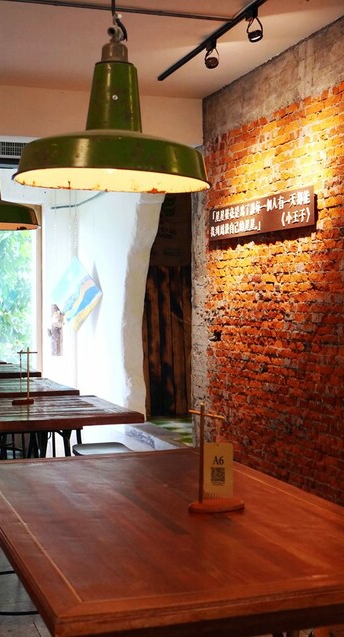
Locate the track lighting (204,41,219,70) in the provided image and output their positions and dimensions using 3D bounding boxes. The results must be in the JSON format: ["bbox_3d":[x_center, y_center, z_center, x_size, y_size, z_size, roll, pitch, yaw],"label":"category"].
[{"bbox_3d":[0.258,-1.724,6.092,0.098,0.170,0.098,-1,1,-19],"label":"track lighting"}]

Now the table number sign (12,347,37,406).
[{"bbox_3d":[-0.564,0.222,3.561,0.105,0.215,0.055,-1,1,-19],"label":"table number sign"}]

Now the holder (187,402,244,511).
[{"bbox_3d":[0.088,0.277,1.846,0.108,0.206,0.055,-1,1,-14],"label":"holder"}]

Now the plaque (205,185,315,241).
[{"bbox_3d":[0.619,-0.739,6.759,0.035,0.245,1.823,-1,1,-19],"label":"plaque"}]

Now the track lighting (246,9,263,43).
[{"bbox_3d":[0.442,-1.571,5.000,0.085,0.170,0.080,-1,1,-39],"label":"track lighting"}]

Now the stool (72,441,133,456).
[{"bbox_3d":[-0.381,0.991,5.091,0.360,0.570,0.410,-1,1,-19],"label":"stool"}]

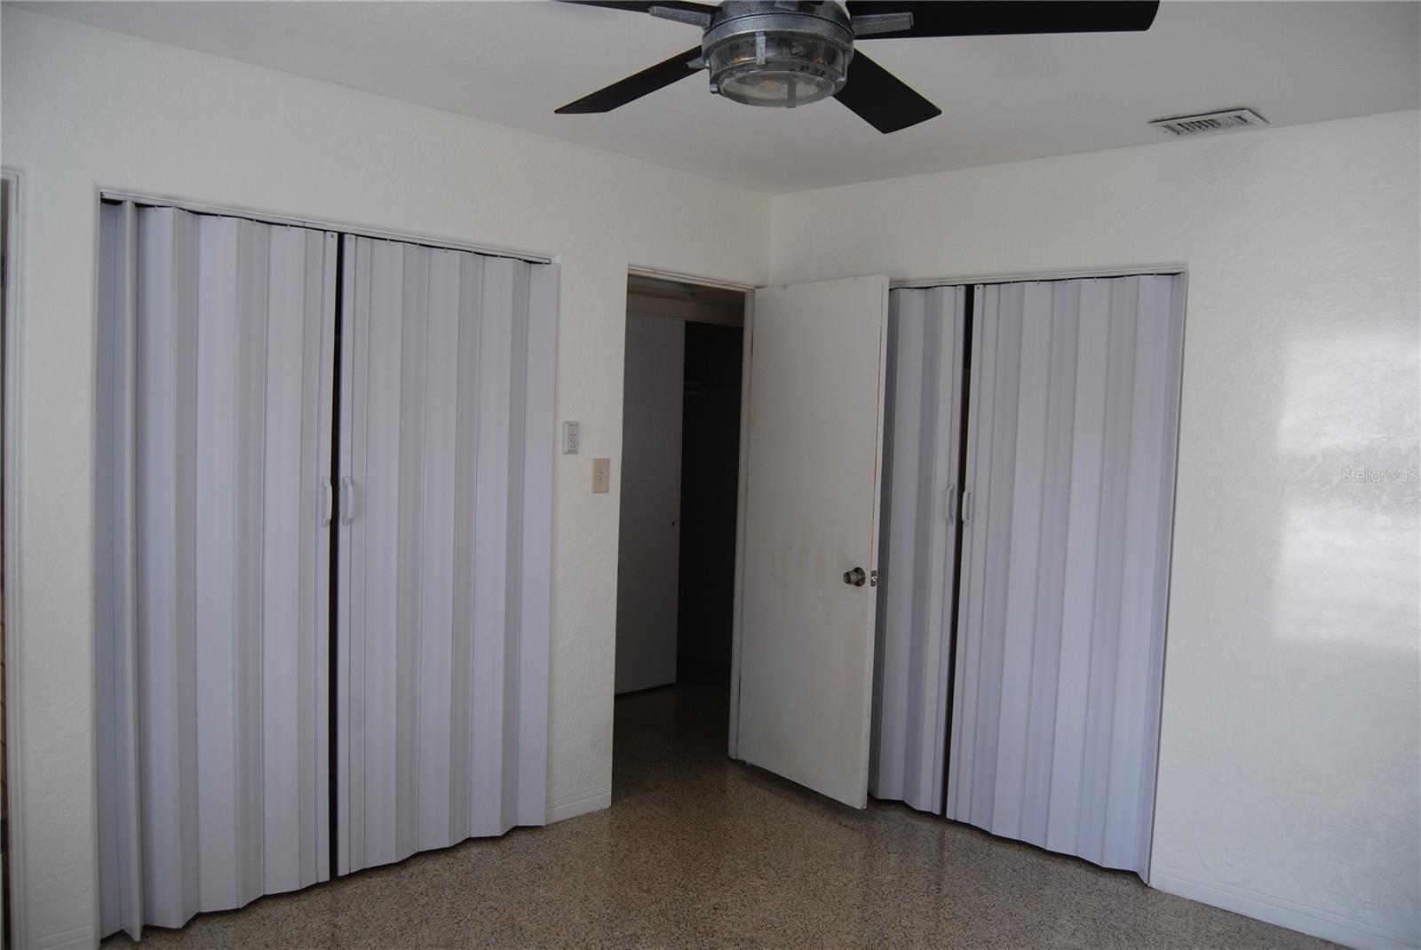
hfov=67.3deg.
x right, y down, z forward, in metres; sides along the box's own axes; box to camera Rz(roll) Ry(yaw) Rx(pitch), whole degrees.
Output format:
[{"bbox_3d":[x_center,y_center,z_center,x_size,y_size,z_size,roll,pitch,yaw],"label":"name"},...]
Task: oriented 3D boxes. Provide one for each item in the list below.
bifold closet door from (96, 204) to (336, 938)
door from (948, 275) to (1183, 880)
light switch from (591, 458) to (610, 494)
[{"bbox_3d":[-1.370,0.278,2.989,0.090,1.980,0.650,5,5,43],"label":"bifold closet door"},{"bbox_3d":[1.214,0.326,3.703,0.745,1.980,0.085,5,5,43],"label":"door"},{"bbox_3d":[-0.399,0.004,3.890,0.018,0.125,0.083,5,5,43],"label":"light switch"}]

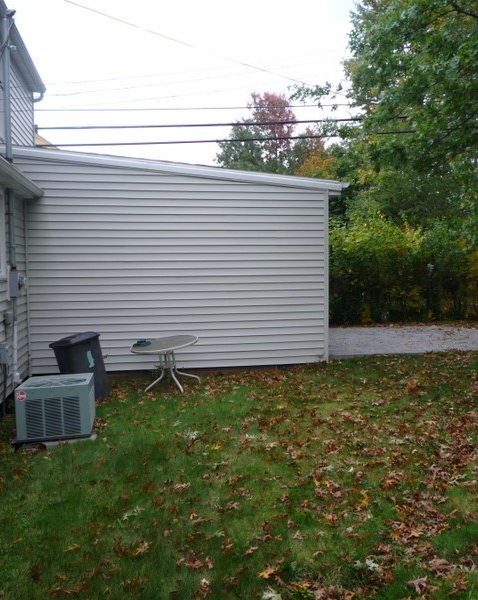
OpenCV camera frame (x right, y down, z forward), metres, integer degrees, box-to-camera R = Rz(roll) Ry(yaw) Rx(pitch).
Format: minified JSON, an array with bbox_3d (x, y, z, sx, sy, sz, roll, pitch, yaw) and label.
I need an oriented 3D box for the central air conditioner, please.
[{"bbox_3d":[-1.897,1.103,6.079,0.697,0.502,0.749,-2,2,-10],"label":"central air conditioner"}]

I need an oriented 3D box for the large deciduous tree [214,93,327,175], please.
[{"bbox_3d":[2.064,-7.055,38.384,7.000,13.469,7.000,-1,3,-11],"label":"large deciduous tree"}]

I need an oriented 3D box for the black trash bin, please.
[{"bbox_3d":[-2.159,0.906,7.869,0.516,0.816,0.547,-6,8,46],"label":"black trash bin"}]

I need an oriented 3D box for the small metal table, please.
[{"bbox_3d":[-0.961,0.917,8.103,0.991,0.651,0.991,-9,8,-10],"label":"small metal table"}]

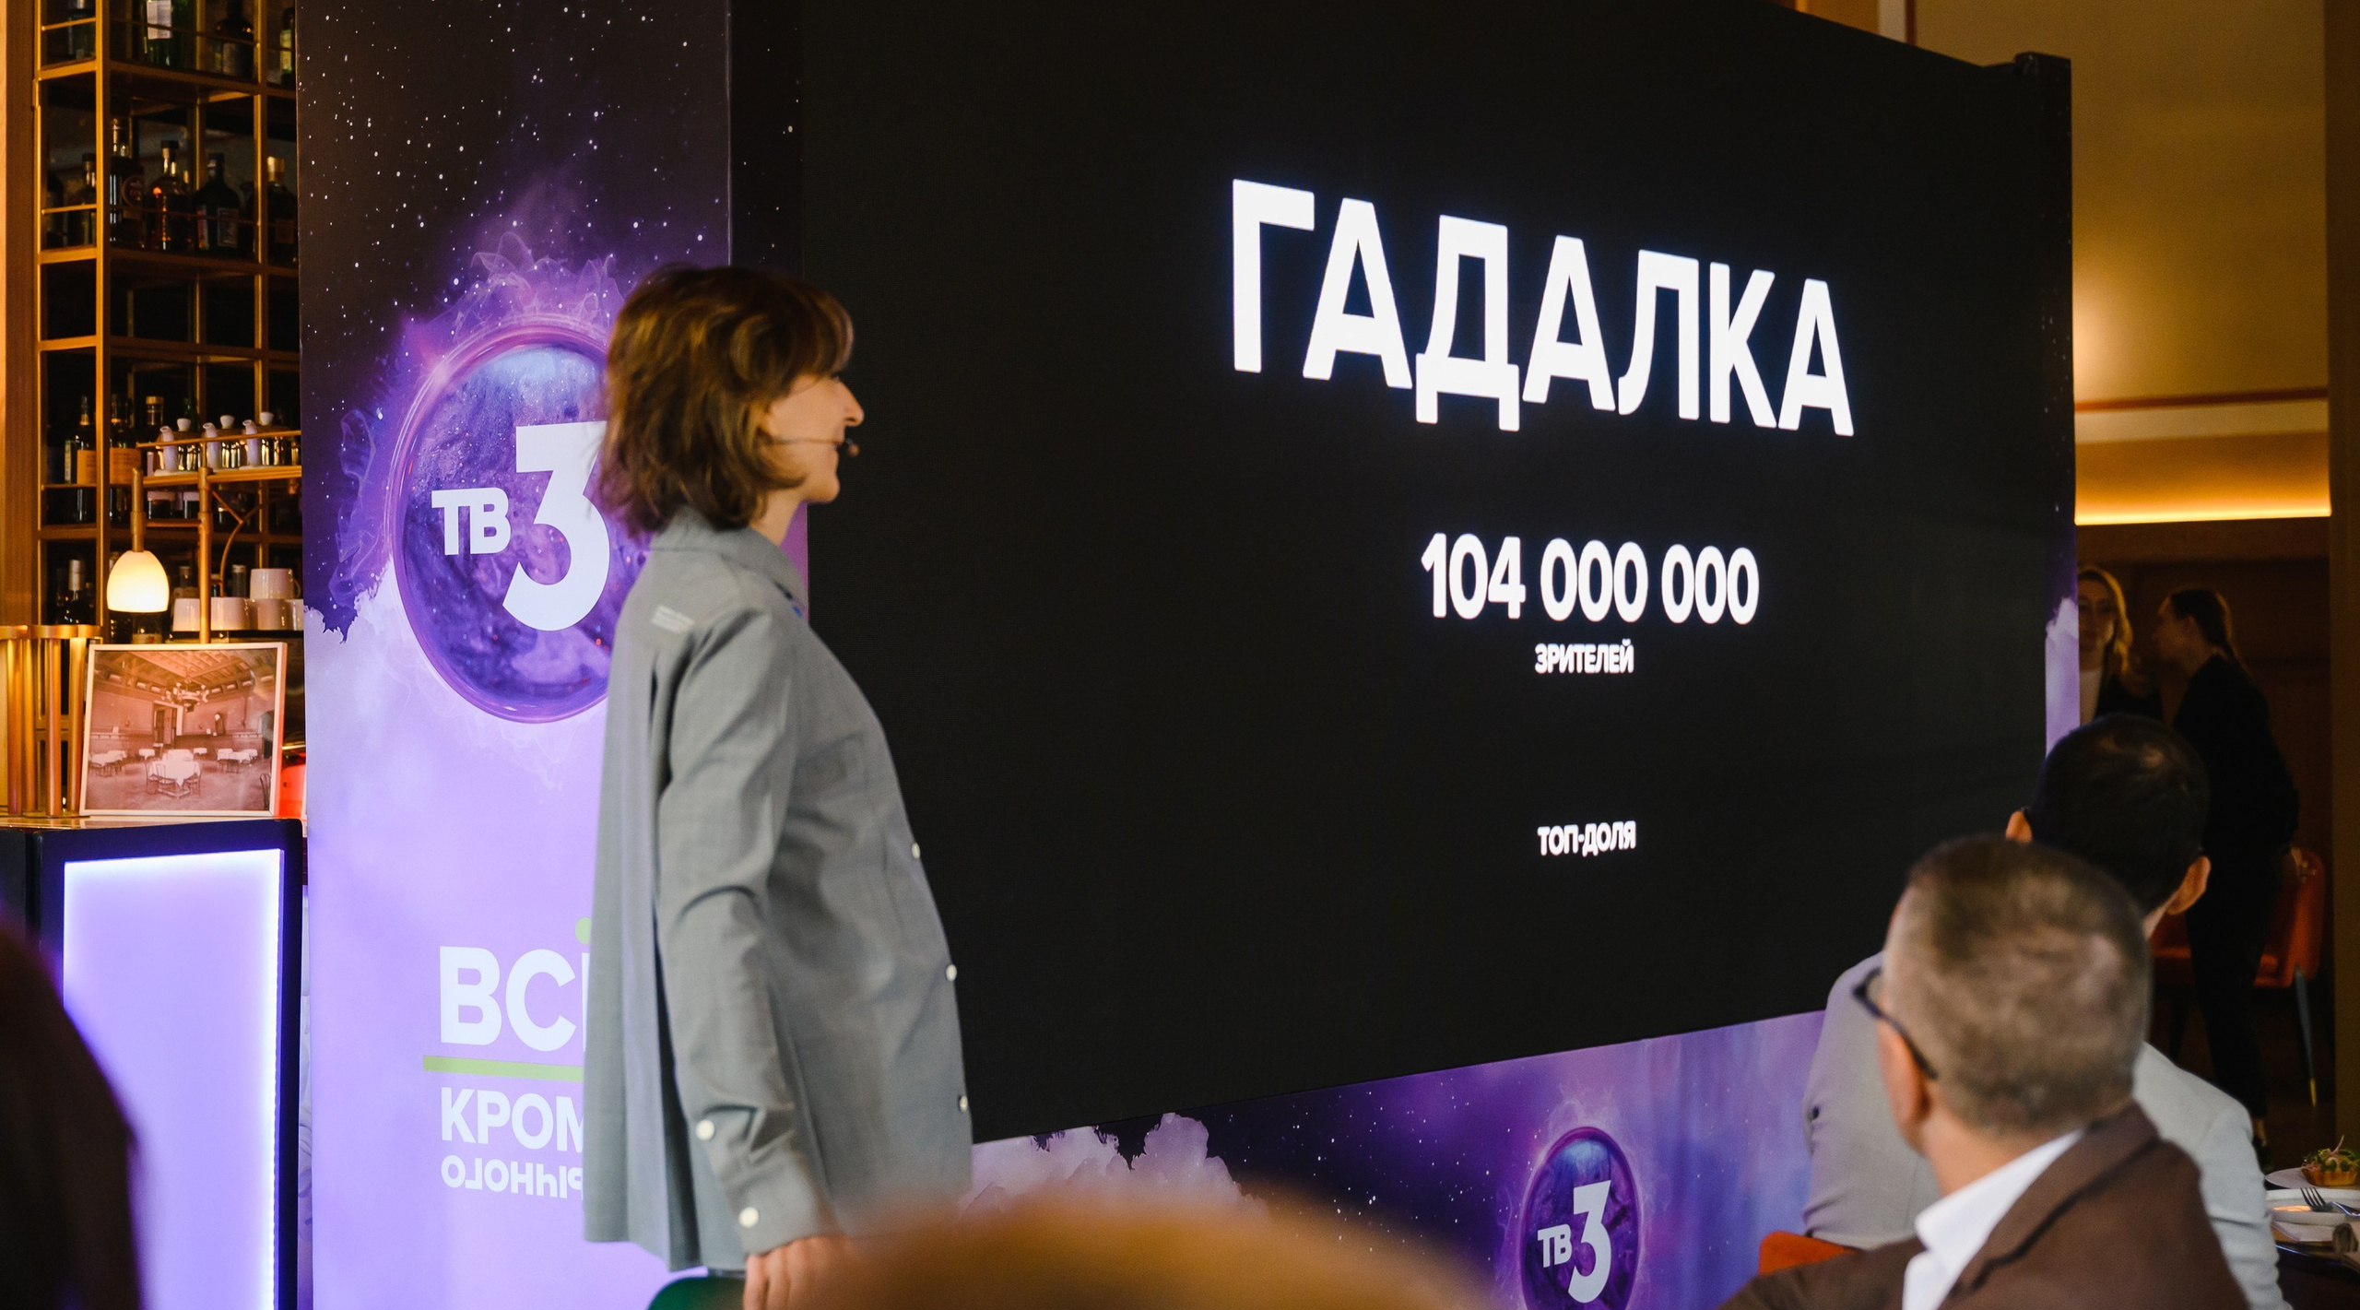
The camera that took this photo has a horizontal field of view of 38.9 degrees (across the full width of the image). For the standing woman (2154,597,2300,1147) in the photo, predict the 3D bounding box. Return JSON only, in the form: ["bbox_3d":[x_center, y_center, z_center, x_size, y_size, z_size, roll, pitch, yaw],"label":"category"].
[{"bbox_3d":[2.910,0.624,9.300,0.390,1.630,0.470,-1,0,26],"label":"standing woman"}]

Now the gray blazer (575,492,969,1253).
[{"bbox_3d":[-0.383,0.217,3.180,0.360,0.720,0.500,-1,0,-10],"label":"gray blazer"}]

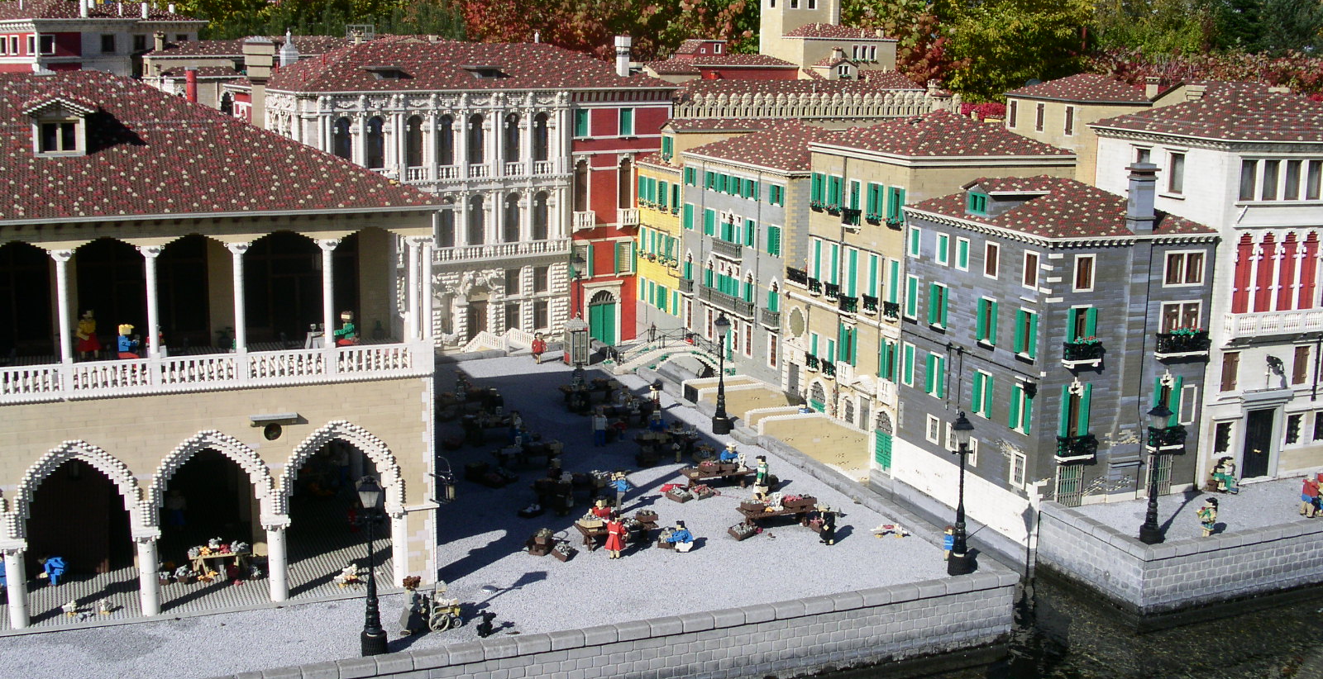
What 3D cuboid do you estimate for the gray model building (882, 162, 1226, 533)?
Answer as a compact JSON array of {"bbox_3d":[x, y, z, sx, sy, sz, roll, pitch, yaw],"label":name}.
[{"bbox_3d":[0.954,-0.017,3.580,0.465,0.865,0.700,-3,11,-20],"label":"gray model building"}]

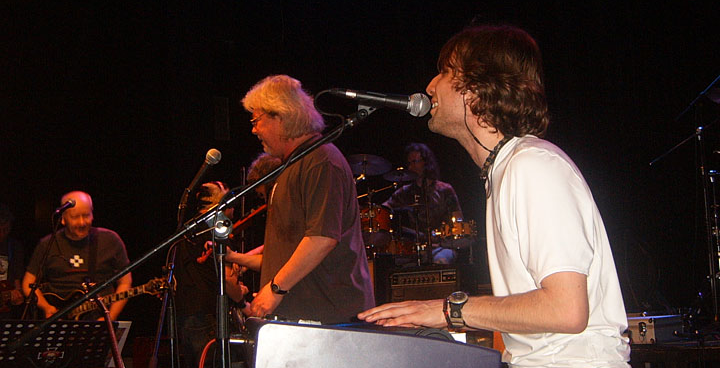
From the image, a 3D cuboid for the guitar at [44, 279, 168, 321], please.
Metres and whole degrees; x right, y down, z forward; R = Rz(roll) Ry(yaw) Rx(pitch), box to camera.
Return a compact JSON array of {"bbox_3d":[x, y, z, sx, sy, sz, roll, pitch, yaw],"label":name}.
[{"bbox_3d":[-1.224,0.575,4.650,0.980,0.330,0.070,-20,-17,32],"label":"guitar"}]

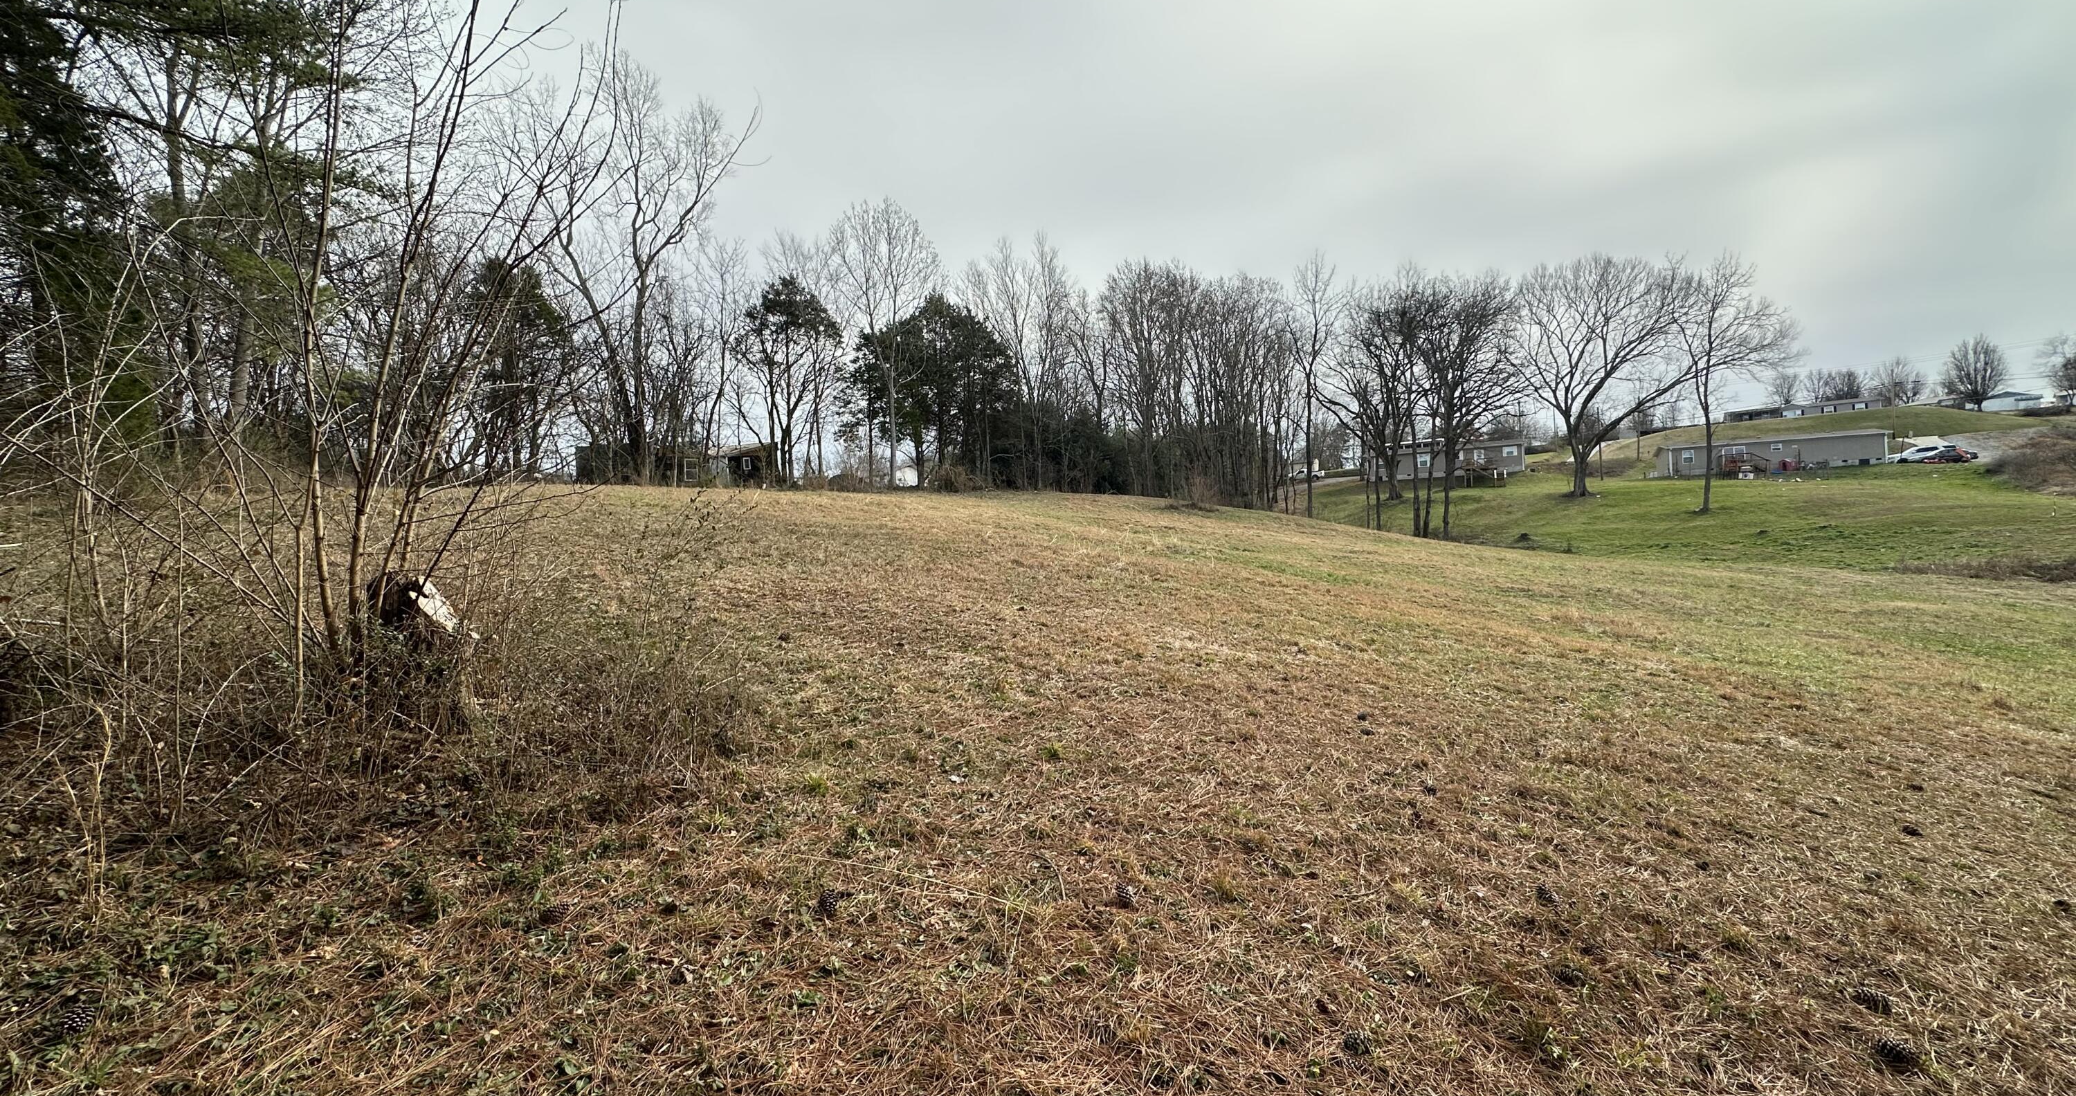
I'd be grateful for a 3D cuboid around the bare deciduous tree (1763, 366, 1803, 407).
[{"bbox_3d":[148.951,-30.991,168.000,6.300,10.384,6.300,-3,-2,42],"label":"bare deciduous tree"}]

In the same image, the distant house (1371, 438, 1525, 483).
[{"bbox_3d":[48.910,-10.271,101.564,16.600,4.100,8.000,-2,-2,19],"label":"distant house"}]

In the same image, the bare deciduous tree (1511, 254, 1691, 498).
[{"bbox_3d":[44.174,-13.577,66.000,12.000,19.123,11.500,-3,-2,34],"label":"bare deciduous tree"}]

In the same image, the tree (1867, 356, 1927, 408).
[{"bbox_3d":[168.761,-32.509,165.000,8.000,10.518,8.500,0,-2,-44],"label":"tree"}]

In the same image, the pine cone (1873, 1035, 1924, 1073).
[{"bbox_3d":[2.495,1.470,2.434,0.065,0.060,0.100,-2,-2,-3],"label":"pine cone"}]

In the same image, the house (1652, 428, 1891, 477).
[{"bbox_3d":[81.676,-10.323,94.870,18.400,4.000,7.800,-2,-2,24],"label":"house"}]

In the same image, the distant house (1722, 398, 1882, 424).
[{"bbox_3d":[133.111,-24.250,147.889,19.800,4.000,8.000,-2,-2,23],"label":"distant house"}]

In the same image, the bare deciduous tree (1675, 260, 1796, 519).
[{"bbox_3d":[47.289,-11.203,57.000,7.000,17.561,7.000,-3,-2,40],"label":"bare deciduous tree"}]

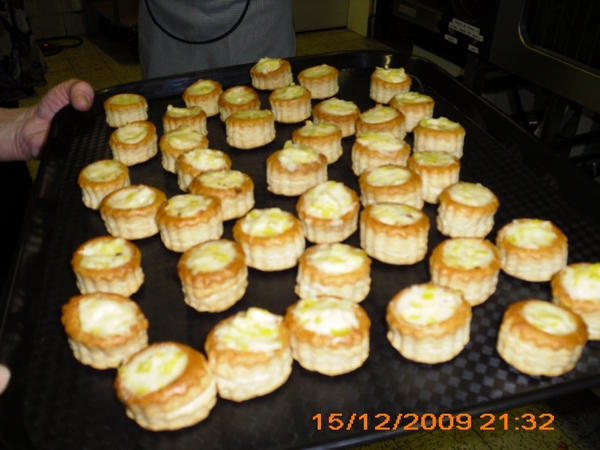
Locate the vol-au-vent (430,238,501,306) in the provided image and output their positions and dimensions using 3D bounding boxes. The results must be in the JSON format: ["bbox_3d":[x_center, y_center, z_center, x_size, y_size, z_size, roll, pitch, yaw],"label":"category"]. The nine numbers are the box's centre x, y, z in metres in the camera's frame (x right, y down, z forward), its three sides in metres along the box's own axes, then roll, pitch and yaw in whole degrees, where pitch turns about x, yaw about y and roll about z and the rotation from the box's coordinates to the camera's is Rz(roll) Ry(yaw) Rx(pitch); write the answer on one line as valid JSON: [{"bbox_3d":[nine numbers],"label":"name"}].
[{"bbox_3d":[0.104,0.029,0.394,0.043,0.023,0.043,-5,31,0],"label":"vol-au-vent"}]

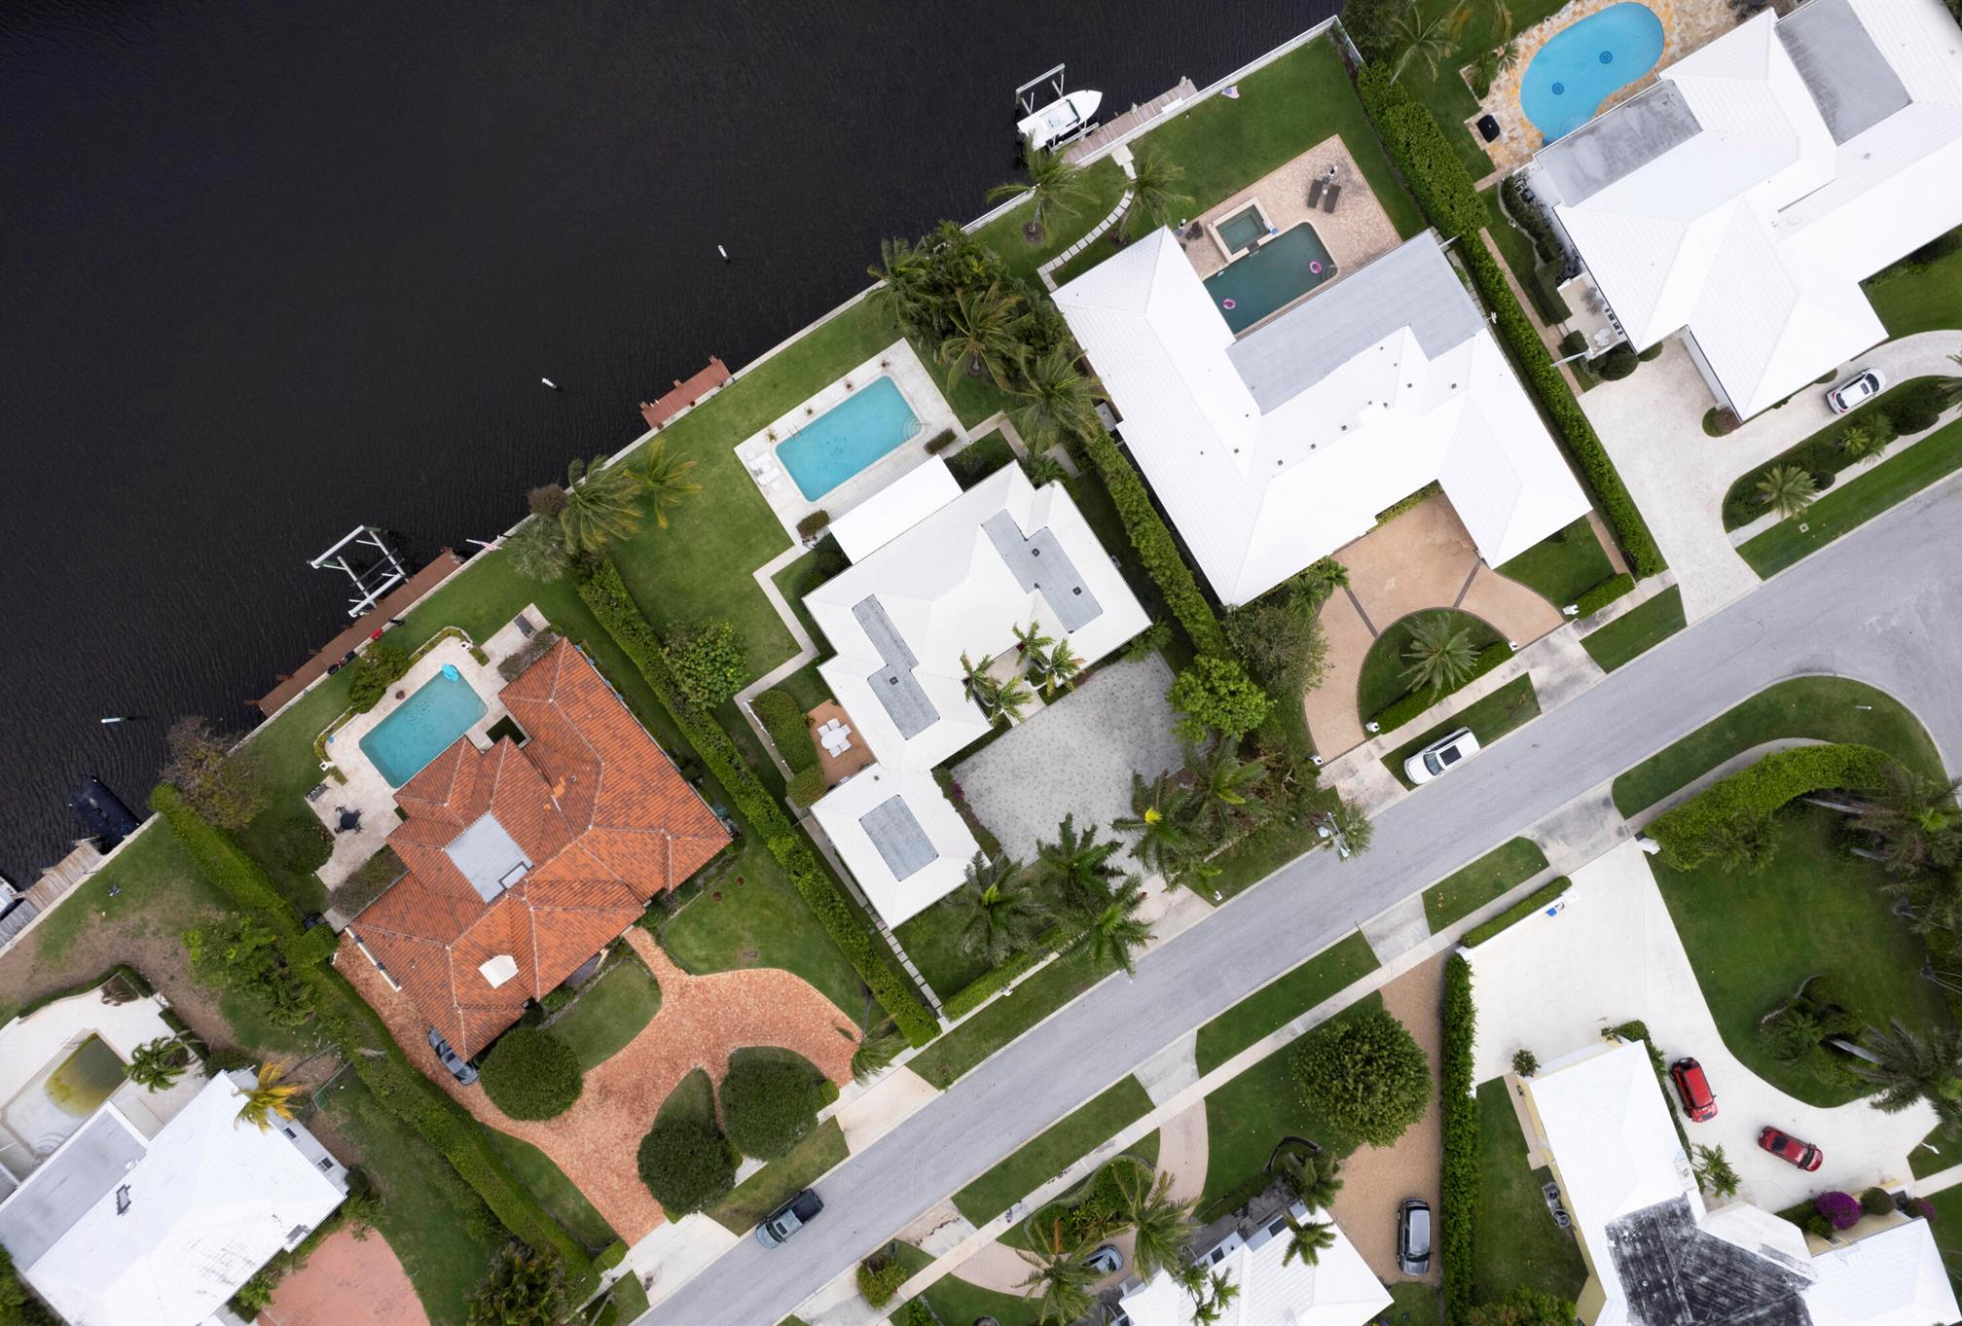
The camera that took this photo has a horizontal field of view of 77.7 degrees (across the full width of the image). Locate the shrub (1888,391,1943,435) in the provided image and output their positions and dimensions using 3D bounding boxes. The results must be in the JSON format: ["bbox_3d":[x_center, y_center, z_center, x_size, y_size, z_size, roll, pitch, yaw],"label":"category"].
[{"bbox_3d":[63.697,-16.932,83.288,3.400,1.400,2.120,-27,91,0],"label":"shrub"}]

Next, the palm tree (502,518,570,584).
[{"bbox_3d":[-30.310,-7.700,85.000,4.600,6.000,4.600,0,90,0],"label":"palm tree"}]

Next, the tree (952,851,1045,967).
[{"bbox_3d":[1.246,17.118,84.725,6.700,7.400,6.700,0,90,0],"label":"tree"}]

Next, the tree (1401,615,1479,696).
[{"bbox_3d":[30.290,-0.536,81.391,5.130,5.500,5.230,0,91,0],"label":"tree"}]

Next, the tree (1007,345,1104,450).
[{"bbox_3d":[4.780,-16.834,79.725,5.930,8.000,6.820,0,91,0],"label":"tree"}]

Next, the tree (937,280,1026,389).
[{"bbox_3d":[-0.050,-21.410,83.300,6.000,9.400,6.800,0,90,0],"label":"tree"}]

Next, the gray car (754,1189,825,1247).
[{"bbox_3d":[-13.700,39.750,86.600,5.250,1.800,1.950,-37,90,0],"label":"gray car"}]

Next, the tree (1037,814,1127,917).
[{"bbox_3d":[6.457,12.934,80.283,5.670,8.000,6.570,0,91,0],"label":"tree"}]

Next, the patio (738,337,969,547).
[{"bbox_3d":[-8.875,-15.230,83.443,13.850,0.500,8.070,-33,91,0],"label":"patio"}]

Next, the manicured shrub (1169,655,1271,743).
[{"bbox_3d":[16.490,2.470,85.200,6.900,5.600,6.300,0,90,0],"label":"manicured shrub"}]

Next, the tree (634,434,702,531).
[{"bbox_3d":[-21.210,-12.040,84.300,5.000,7.500,6.000,0,90,0],"label":"tree"}]

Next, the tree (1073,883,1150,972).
[{"bbox_3d":[8.900,17.700,83.900,5.300,7.100,6.100,0,90,0],"label":"tree"}]

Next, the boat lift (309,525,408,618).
[{"bbox_3d":[-43.950,-6.600,87.350,4.700,3.000,4.800,-36,90,0],"label":"boat lift"}]

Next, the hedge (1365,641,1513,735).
[{"bbox_3d":[32.940,1.840,87.400,11.300,1.200,1.300,-30,90,0],"label":"hedge"}]

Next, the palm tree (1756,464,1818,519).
[{"bbox_3d":[55.400,-11.750,85.100,4.200,4.700,3.900,0,90,0],"label":"palm tree"}]

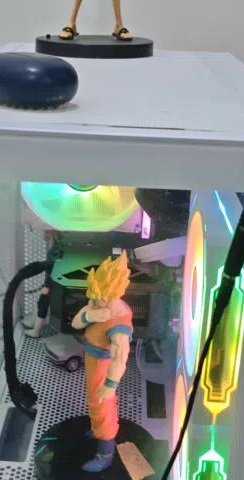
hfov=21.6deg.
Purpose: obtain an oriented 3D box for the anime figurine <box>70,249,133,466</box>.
[{"bbox_3d":[-0.017,0.095,0.506,0.043,0.178,0.057,-15,28,-37],"label":"anime figurine"}]

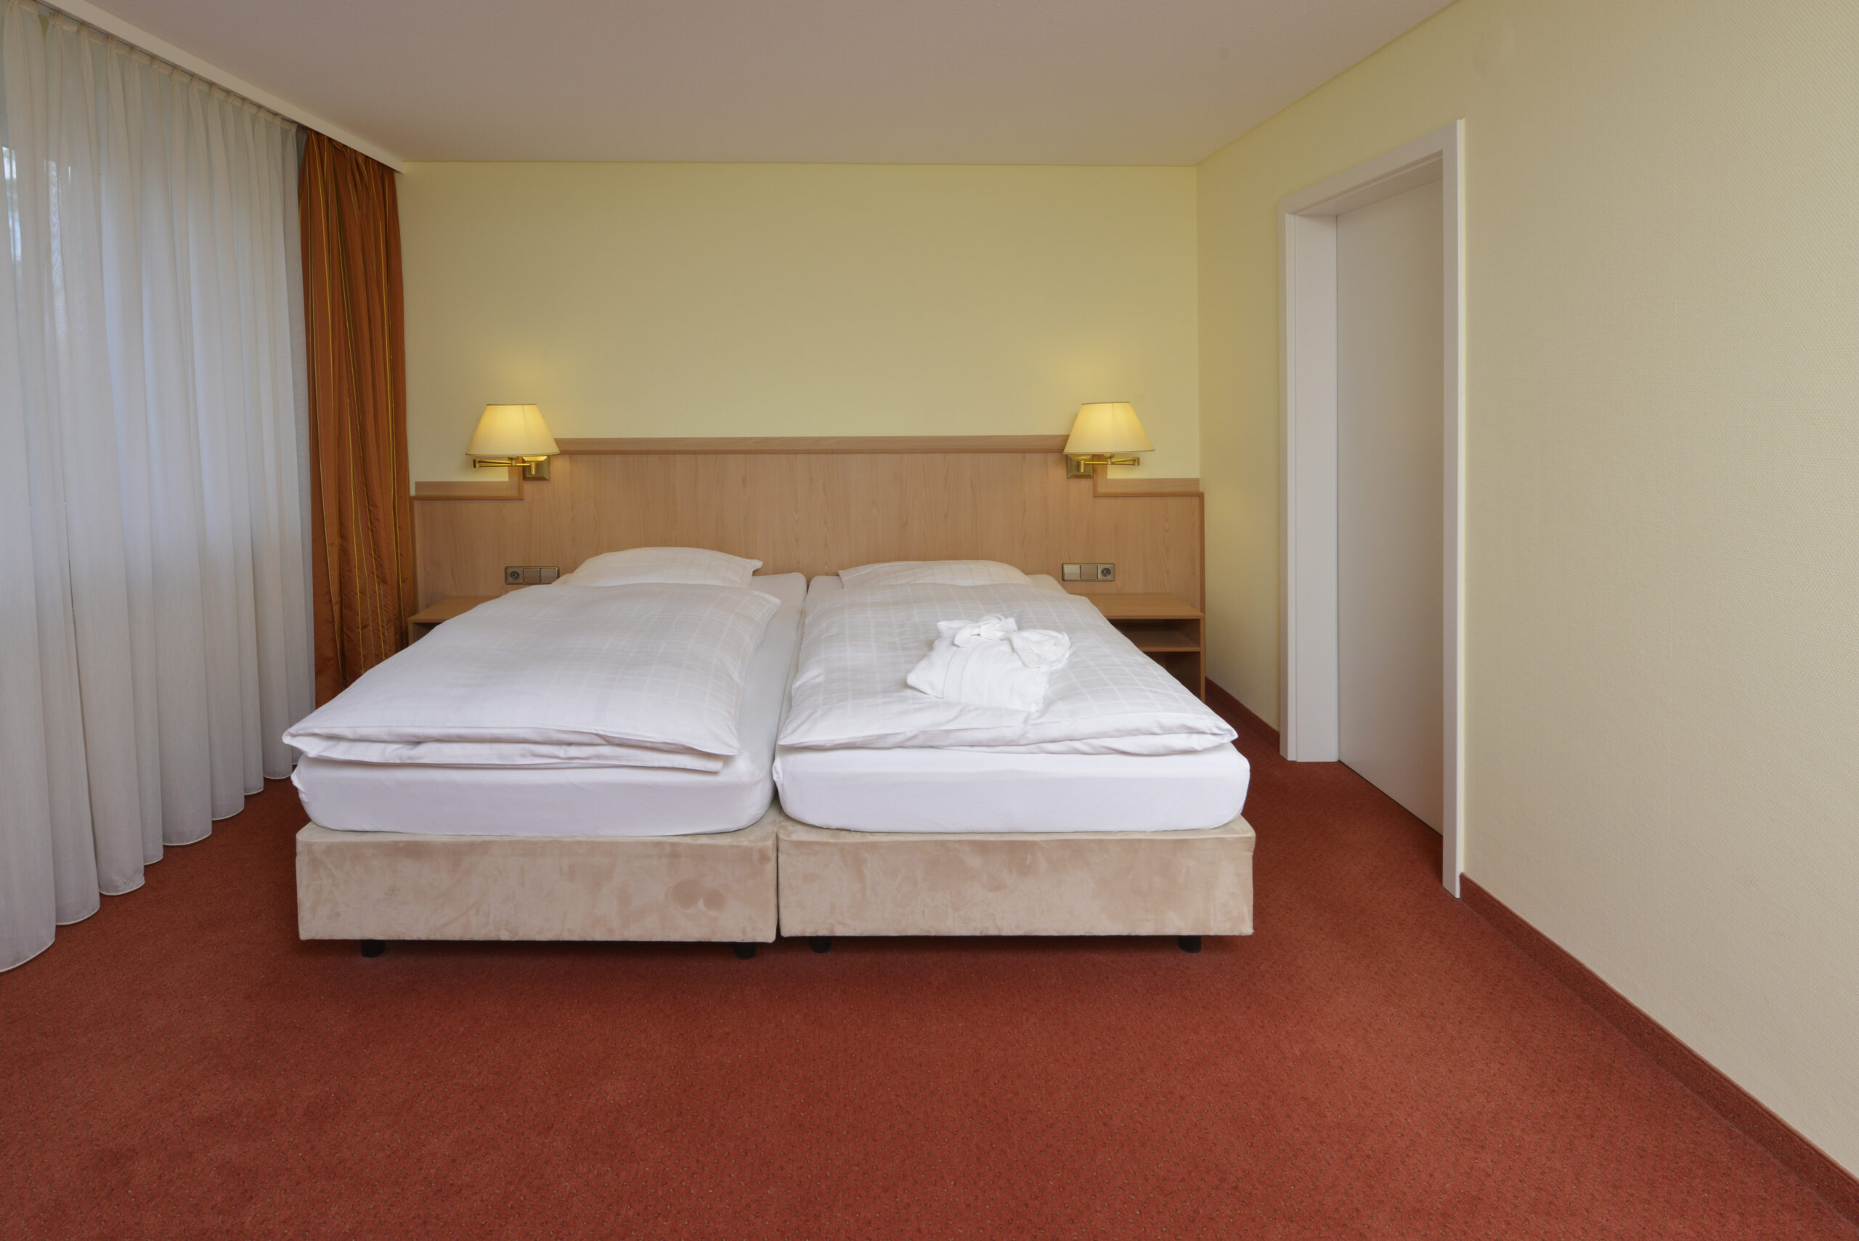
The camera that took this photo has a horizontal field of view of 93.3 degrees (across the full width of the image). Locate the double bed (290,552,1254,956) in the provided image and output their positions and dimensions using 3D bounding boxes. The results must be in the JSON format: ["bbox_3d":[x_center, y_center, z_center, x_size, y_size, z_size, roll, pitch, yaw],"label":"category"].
[{"bbox_3d":[-0.396,0.248,2.929,2.120,0.700,1.960,0,7,-3],"label":"double bed"}]

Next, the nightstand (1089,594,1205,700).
[{"bbox_3d":[0.845,0.161,3.711,0.480,0.450,0.360,0,7,-3],"label":"nightstand"}]

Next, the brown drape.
[{"bbox_3d":[-2.309,-0.752,3.587,0.240,2.300,0.600,-1,7,-6],"label":"brown drape"}]

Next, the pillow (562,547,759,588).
[{"bbox_3d":[-1.044,-0.186,3.413,0.800,0.180,0.600,0,7,-3],"label":"pillow"}]

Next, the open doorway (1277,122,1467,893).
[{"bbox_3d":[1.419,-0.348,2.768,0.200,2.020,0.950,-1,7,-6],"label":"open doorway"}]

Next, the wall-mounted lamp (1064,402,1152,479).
[{"bbox_3d":[0.729,-0.736,3.649,0.370,0.310,0.420,0,7,-3],"label":"wall-mounted lamp"}]

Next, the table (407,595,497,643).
[{"bbox_3d":[-1.871,0.161,3.711,0.460,0.450,0.360,0,7,-3],"label":"table"}]

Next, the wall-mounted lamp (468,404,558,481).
[{"bbox_3d":[-1.711,-0.736,3.649,0.370,0.310,0.420,0,7,-3],"label":"wall-mounted lamp"}]

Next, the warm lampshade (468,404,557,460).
[{"bbox_3d":[-1.708,-0.790,3.618,0.360,0.210,0.360,0,7,-3],"label":"warm lampshade"}]

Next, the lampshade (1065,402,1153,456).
[{"bbox_3d":[0.732,-0.795,3.618,0.360,0.210,0.360,0,7,-3],"label":"lampshade"}]

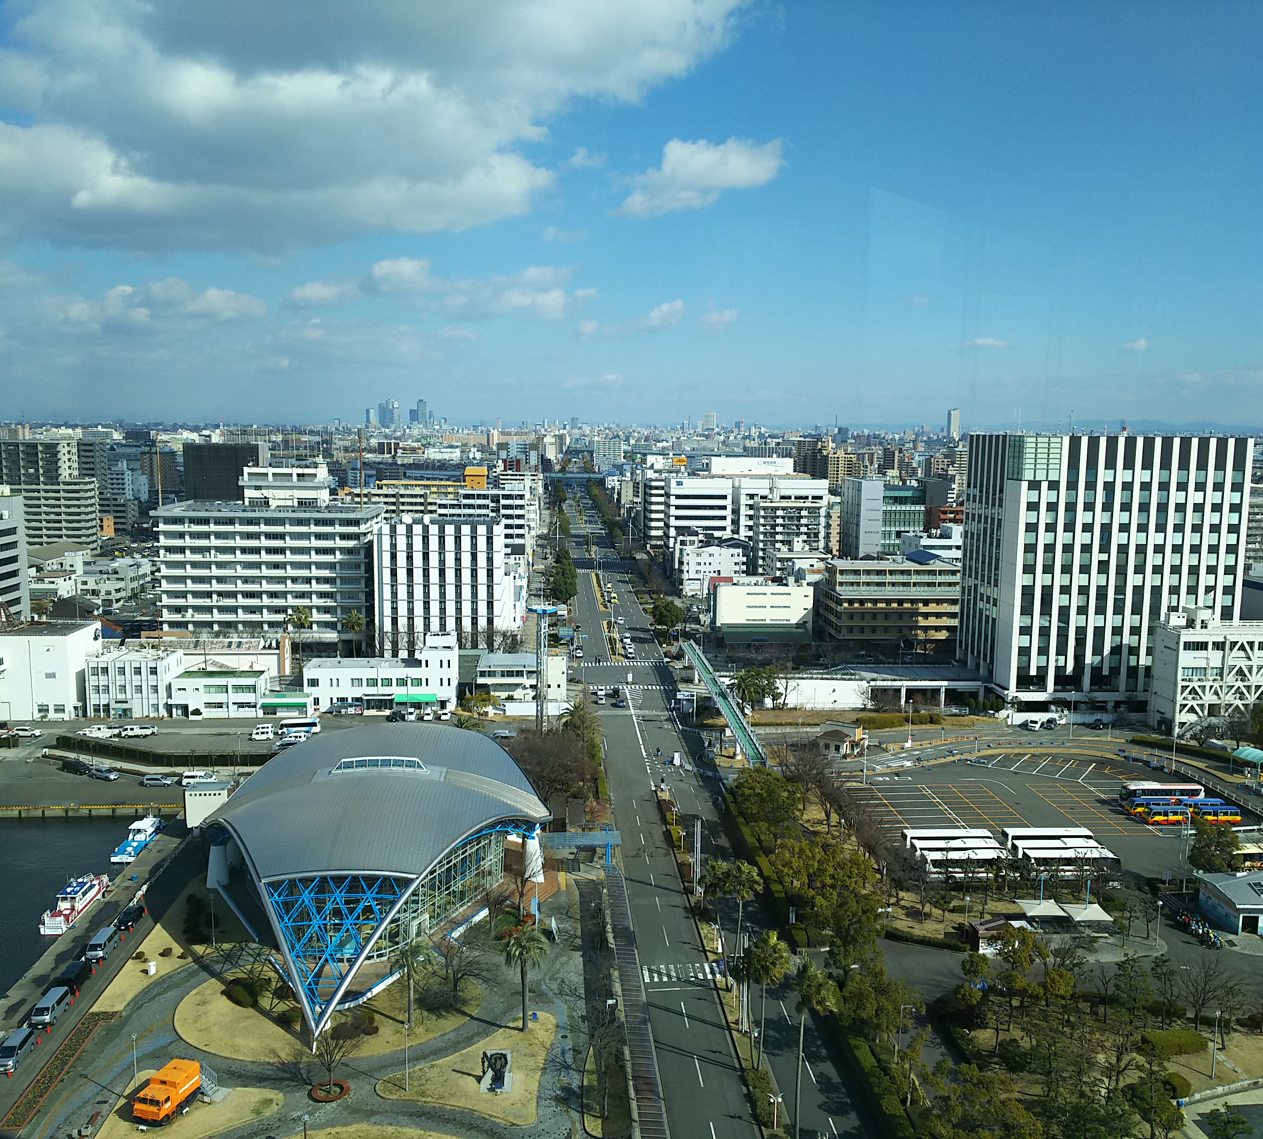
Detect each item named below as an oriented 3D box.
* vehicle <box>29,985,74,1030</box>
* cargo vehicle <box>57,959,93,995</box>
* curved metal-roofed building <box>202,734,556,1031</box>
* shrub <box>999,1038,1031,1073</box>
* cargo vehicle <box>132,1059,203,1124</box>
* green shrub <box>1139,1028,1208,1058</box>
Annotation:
[{"bbox_3d":[-56.048,42.198,114.568,1.870,2.140,5.050,0,7,-2],"label":"vehicle"},{"bbox_3d":[-54.590,40.070,116.300,1.740,1.920,4.550,0,7,-4],"label":"cargo vehicle"},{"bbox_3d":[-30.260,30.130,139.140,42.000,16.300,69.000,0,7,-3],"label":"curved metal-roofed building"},{"bbox_3d":[34.503,43.743,106.650,2.850,2.900,2.850,0,7,-4],"label":"shrub"},{"bbox_3d":[-38.088,43.209,97.340,2.400,3.050,5.200,3,8,18],"label":"cargo vehicle"},{"bbox_3d":[50.260,43.784,109.773,5.900,1.100,2.900,0,7,-4],"label":"green shrub"}]

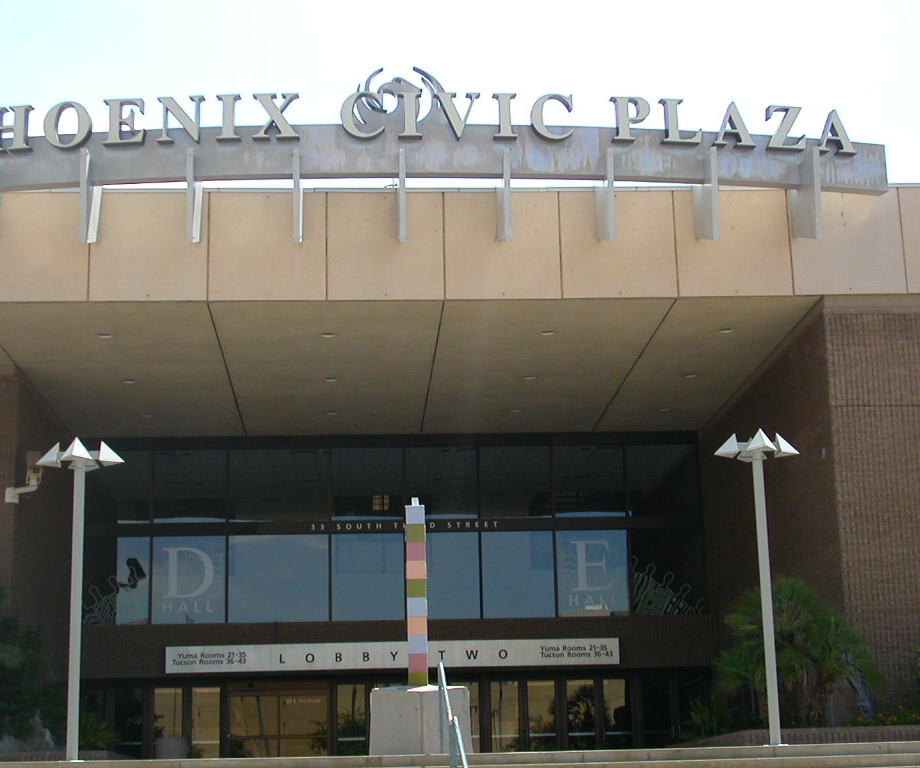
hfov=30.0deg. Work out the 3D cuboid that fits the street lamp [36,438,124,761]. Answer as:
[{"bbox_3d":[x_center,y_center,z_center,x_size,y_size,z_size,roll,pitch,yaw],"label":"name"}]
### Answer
[{"bbox_3d":[-4.905,2.735,21.980,1.110,4.069,1.110,-1,-14,-4],"label":"street lamp"}]

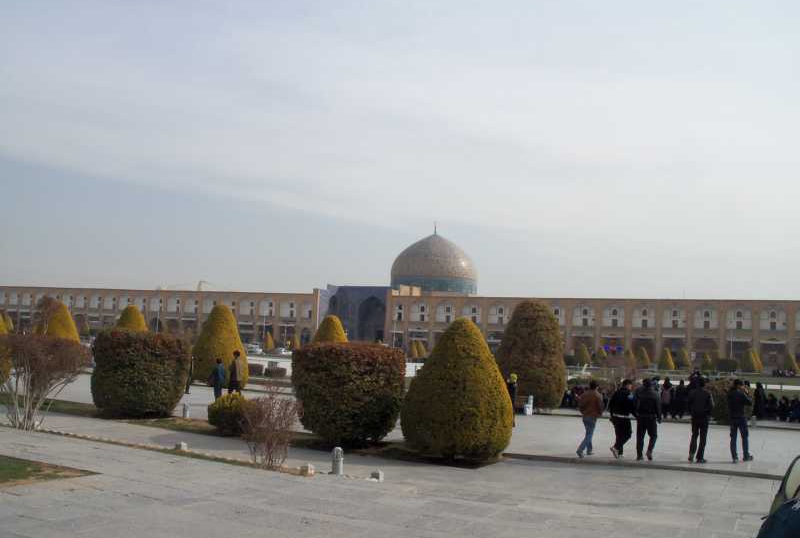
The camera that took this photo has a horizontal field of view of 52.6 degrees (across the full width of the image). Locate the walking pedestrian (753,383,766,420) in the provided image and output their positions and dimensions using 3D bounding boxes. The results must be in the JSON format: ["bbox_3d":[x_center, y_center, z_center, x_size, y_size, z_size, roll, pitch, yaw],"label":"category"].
[{"bbox_3d":[14.755,5.426,33.200,0.520,1.520,0.380,2,-5,11],"label":"walking pedestrian"}]

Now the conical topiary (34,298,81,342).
[{"bbox_3d":[-17.309,3.472,41.000,2.600,3.650,2.600,5,-6,-23],"label":"conical topiary"}]

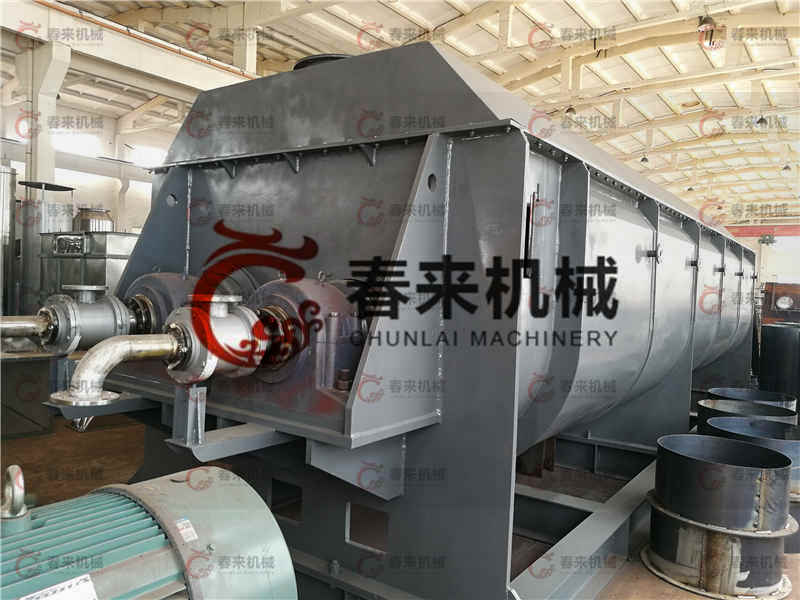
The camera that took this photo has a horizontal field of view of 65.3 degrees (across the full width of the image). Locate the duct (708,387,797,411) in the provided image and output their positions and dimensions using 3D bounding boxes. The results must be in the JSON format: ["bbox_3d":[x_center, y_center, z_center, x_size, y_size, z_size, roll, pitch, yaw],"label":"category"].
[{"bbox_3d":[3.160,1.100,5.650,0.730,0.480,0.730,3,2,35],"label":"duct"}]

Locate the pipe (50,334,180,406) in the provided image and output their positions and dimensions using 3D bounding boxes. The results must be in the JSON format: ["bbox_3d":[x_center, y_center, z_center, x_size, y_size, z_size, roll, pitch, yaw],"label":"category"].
[{"bbox_3d":[-0.980,0.229,2.180,0.200,0.215,0.420,3,2,35],"label":"pipe"}]

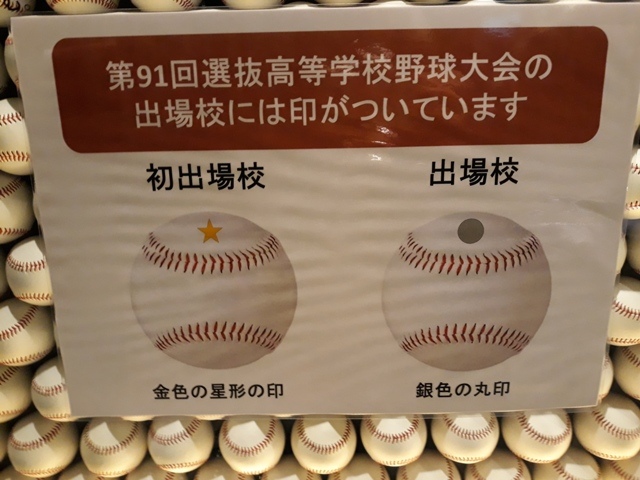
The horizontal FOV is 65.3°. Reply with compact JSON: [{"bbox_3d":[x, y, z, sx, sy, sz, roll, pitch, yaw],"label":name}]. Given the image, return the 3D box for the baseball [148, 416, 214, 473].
[{"bbox_3d":[-0.158,0.227,0.571,0.073,0.073,0.073,-2,16,1],"label":"baseball"}]

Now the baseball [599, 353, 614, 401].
[{"bbox_3d":[0.277,0.142,0.542,0.073,0.073,0.073,-2,16,1],"label":"baseball"}]

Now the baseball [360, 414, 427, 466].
[{"bbox_3d":[0.083,0.215,0.560,0.073,0.073,0.073,-2,14,1],"label":"baseball"}]

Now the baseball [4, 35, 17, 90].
[{"bbox_3d":[-0.252,-0.164,0.467,0.073,0.073,0.073,-2,14,1],"label":"baseball"}]

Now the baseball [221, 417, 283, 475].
[{"bbox_3d":[-0.075,0.224,0.559,0.073,0.073,0.073,-2,14,1],"label":"baseball"}]

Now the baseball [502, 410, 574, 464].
[{"bbox_3d":[0.242,0.210,0.557,0.073,0.073,0.073,-2,14,1],"label":"baseball"}]

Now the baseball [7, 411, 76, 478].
[{"bbox_3d":[-0.312,0.230,0.567,0.073,0.073,0.073,-2,14,1],"label":"baseball"}]

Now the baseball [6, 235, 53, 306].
[{"bbox_3d":[-0.282,0.031,0.515,0.073,0.073,0.073,-2,16,1],"label":"baseball"}]

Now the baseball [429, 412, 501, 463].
[{"bbox_3d":[0.163,0.212,0.559,0.073,0.073,0.073,-2,14,1],"label":"baseball"}]

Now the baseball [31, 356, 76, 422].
[{"bbox_3d":[-0.278,0.163,0.554,0.073,0.073,0.073,-2,16,1],"label":"baseball"}]

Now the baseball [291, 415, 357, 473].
[{"bbox_3d":[0.004,0.224,0.563,0.073,0.073,0.073,-2,16,1],"label":"baseball"}]

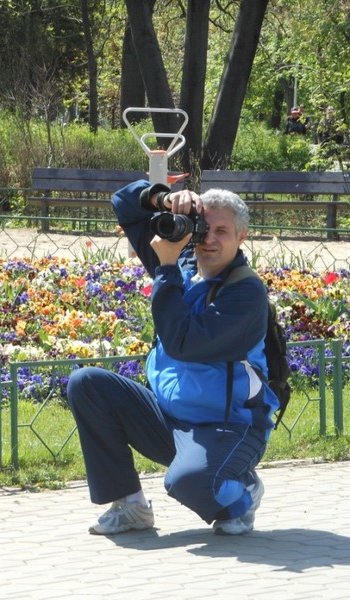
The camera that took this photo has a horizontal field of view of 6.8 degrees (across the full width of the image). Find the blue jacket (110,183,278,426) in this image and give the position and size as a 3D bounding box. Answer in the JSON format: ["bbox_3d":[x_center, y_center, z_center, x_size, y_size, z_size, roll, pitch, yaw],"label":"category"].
[{"bbox_3d":[0.068,0.011,9.680,0.540,0.790,0.450,5,5,44],"label":"blue jacket"}]

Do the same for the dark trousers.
[{"bbox_3d":[-0.018,0.474,9.620,0.620,0.500,0.520,-2,5,-41],"label":"dark trousers"}]

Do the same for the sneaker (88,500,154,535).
[{"bbox_3d":[-0.175,0.711,9.620,0.280,0.105,0.110,-2,5,-44],"label":"sneaker"}]

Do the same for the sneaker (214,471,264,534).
[{"bbox_3d":[0.209,0.670,9.660,0.110,0.130,0.270,4,40,37],"label":"sneaker"}]

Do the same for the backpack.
[{"bbox_3d":[0.256,0.152,9.820,0.300,0.500,0.320,-2,5,-44],"label":"backpack"}]

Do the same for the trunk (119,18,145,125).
[{"bbox_3d":[-0.806,-4.107,57.000,0.520,3.500,0.520,1,4,0],"label":"trunk"}]

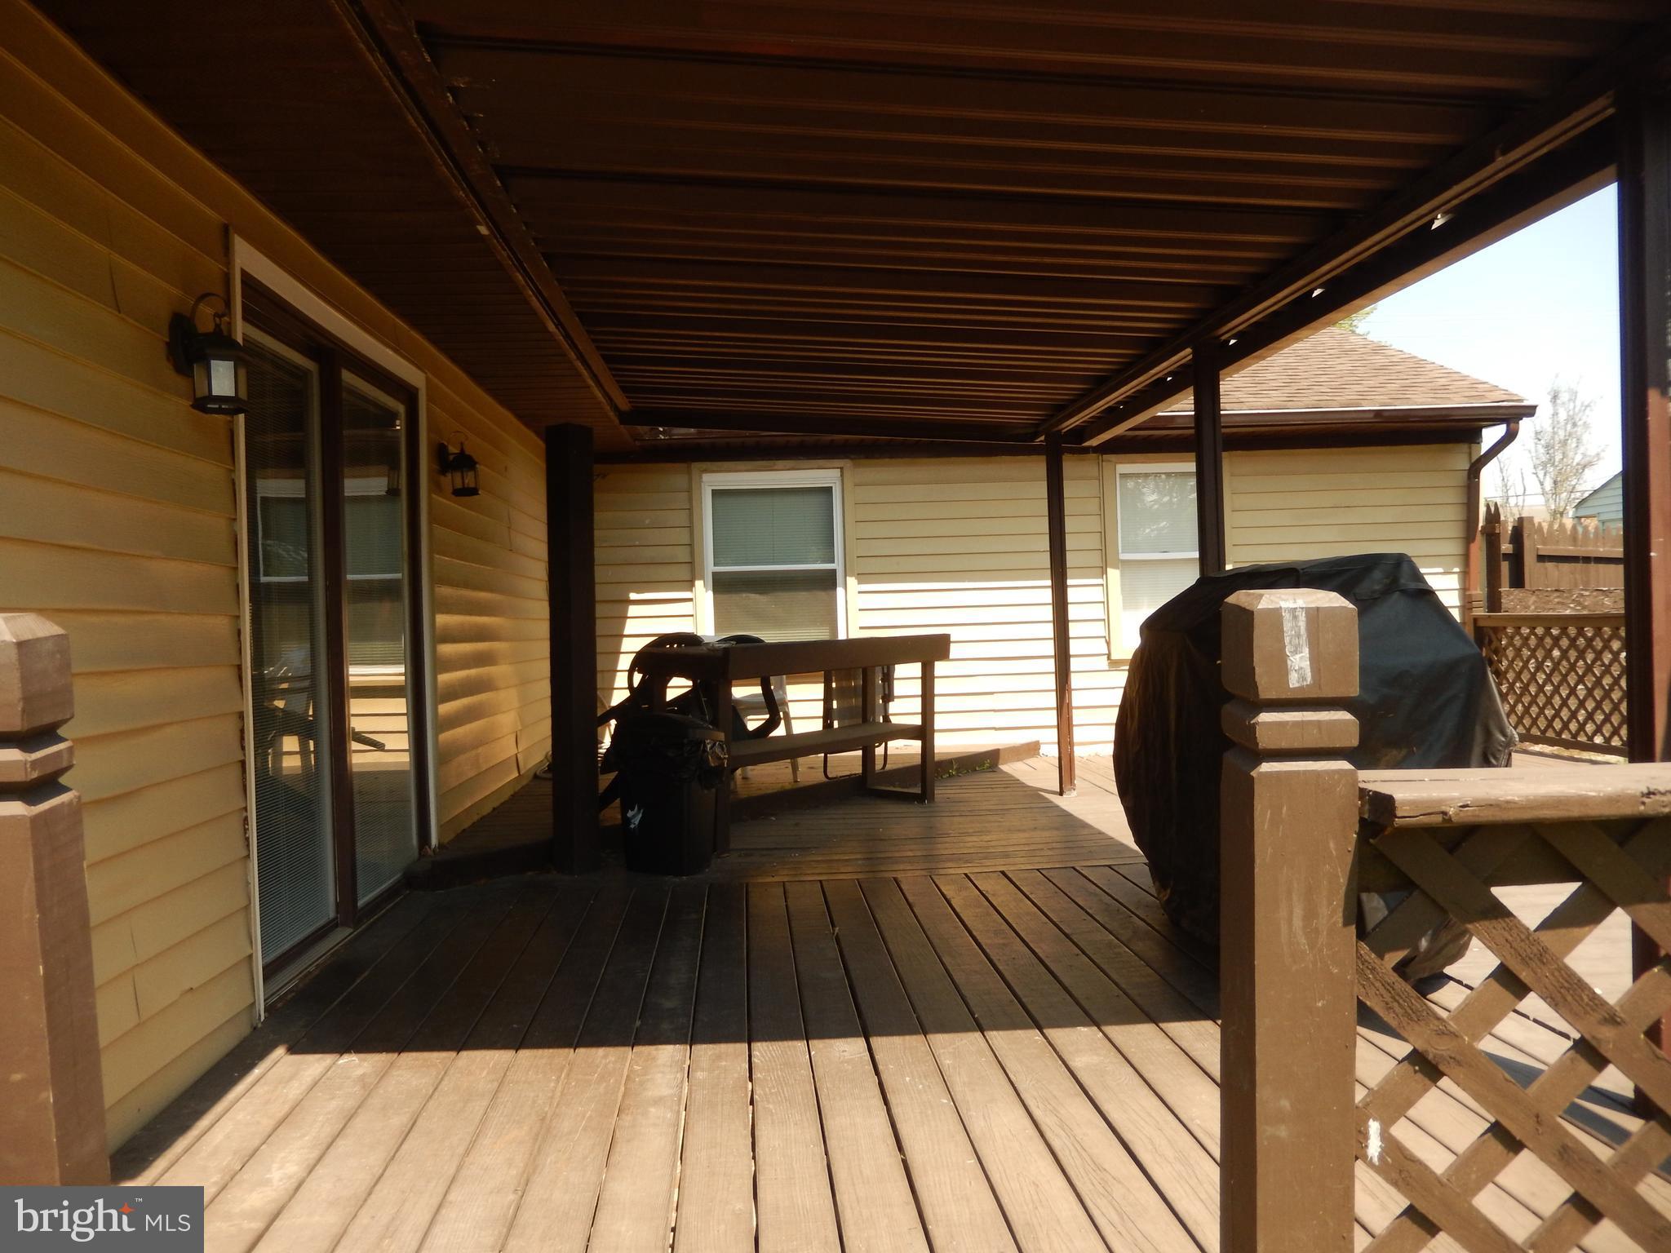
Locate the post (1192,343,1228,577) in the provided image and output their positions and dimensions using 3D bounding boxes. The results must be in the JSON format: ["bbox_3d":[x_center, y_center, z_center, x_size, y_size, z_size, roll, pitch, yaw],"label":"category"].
[{"bbox_3d":[1.460,-0.066,4.708,0.076,2.060,0.076,-2,0,-4],"label":"post"}]

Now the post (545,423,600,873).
[{"bbox_3d":[-1.147,0.094,5.206,0.145,1.890,0.145,-2,0,32],"label":"post"}]

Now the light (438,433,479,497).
[{"bbox_3d":[-1.716,-0.744,5.521,0.175,0.285,0.130,-2,0,-4],"label":"light"}]

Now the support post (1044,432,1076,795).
[{"bbox_3d":[1.294,-0.081,6.988,0.076,2.080,0.076,-2,0,-4],"label":"support post"}]

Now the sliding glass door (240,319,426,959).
[{"bbox_3d":[-1.707,0.017,4.263,0.110,2.020,1.800,-2,0,-4],"label":"sliding glass door"}]

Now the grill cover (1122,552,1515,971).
[{"bbox_3d":[1.413,0.378,3.769,0.710,1.140,1.240,-2,0,-4],"label":"grill cover"}]

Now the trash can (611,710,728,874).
[{"bbox_3d":[-0.720,0.706,5.219,0.410,0.630,0.370,-2,0,20],"label":"trash can"}]

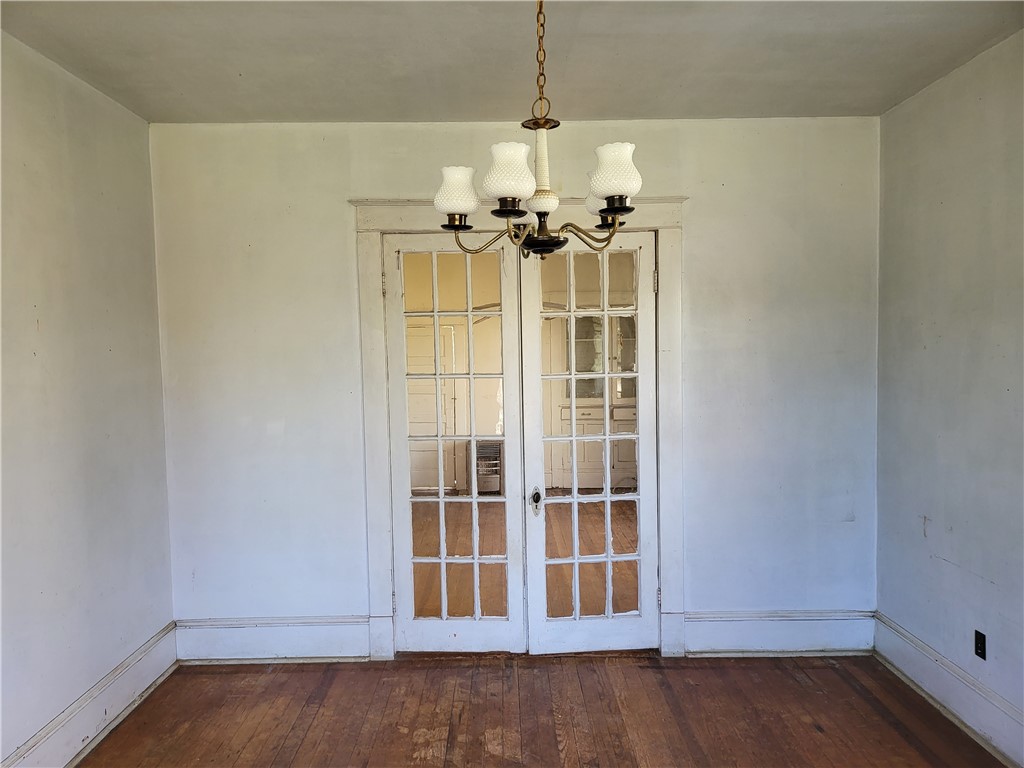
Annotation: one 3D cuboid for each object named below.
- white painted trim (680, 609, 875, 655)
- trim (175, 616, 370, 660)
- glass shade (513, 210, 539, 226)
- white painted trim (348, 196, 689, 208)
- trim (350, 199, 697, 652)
[{"bbox_3d":[1.523,1.410,4.050,1.091,0.246,0.030,-1,3,-1],"label":"white painted trim"},{"bbox_3d":[-1.352,1.446,4.024,1.089,0.251,0.030,-1,3,-1],"label":"trim"},{"bbox_3d":[0.027,-0.526,2.096,0.127,0.130,0.127,-1,3,-1],"label":"glass shade"},{"bbox_3d":[0.037,-0.990,3.889,1.847,0.035,0.070,-1,3,-1],"label":"white painted trim"},{"bbox_3d":[0.065,0.281,3.971,1.793,2.565,0.050,-1,3,-1],"label":"trim"}]

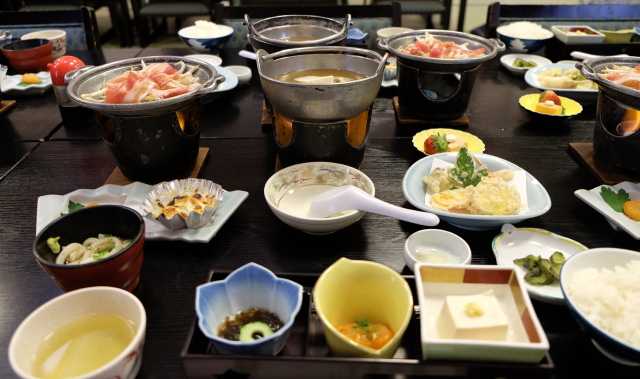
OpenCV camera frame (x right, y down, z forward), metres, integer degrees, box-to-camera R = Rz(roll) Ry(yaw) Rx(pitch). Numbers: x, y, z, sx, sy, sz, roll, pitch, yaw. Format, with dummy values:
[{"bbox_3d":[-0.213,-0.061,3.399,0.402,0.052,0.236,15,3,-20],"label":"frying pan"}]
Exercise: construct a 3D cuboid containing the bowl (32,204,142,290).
[{"bbox_3d":[-0.244,0.073,0.530,0.110,0.060,0.110,0,32,0],"label":"bowl"}]

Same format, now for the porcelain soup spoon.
[{"bbox_3d":[0.048,0.021,0.511,0.156,0.040,0.045,-2,26,33],"label":"porcelain soup spoon"}]

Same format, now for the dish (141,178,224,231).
[{"bbox_3d":[-0.170,0.025,0.608,0.099,0.036,0.099,0,32,0],"label":"dish"}]

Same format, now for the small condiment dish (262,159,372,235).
[{"bbox_3d":[0.001,0.018,0.628,0.140,0.046,0.140,0,32,0],"label":"small condiment dish"}]

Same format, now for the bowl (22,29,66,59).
[{"bbox_3d":[-0.693,-0.361,1.227,0.106,0.060,0.106,0,32,0],"label":"bowl"}]

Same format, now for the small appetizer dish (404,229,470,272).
[{"bbox_3d":[0.119,0.073,0.497,0.068,0.031,0.068,1,31,0],"label":"small appetizer dish"}]

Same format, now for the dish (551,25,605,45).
[{"bbox_3d":[0.634,-0.373,1.189,0.092,0.037,0.092,-1,31,-2],"label":"dish"}]

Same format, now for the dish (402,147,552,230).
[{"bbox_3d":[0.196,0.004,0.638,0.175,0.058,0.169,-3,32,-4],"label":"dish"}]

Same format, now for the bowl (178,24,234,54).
[{"bbox_3d":[-0.274,-0.360,1.176,0.132,0.053,0.132,1,31,0],"label":"bowl"}]

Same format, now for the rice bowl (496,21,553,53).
[{"bbox_3d":[0.450,-0.330,1.065,0.122,0.069,0.122,0,32,0],"label":"rice bowl"}]

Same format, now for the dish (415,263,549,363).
[{"bbox_3d":[0.130,0.112,0.413,0.095,0.042,0.095,2,32,4],"label":"dish"}]

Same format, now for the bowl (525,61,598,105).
[{"bbox_3d":[0.487,-0.211,0.965,0.170,0.038,0.170,-1,31,-2],"label":"bowl"}]

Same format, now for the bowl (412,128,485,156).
[{"bbox_3d":[0.189,-0.056,0.712,0.105,0.028,0.105,1,31,0],"label":"bowl"}]

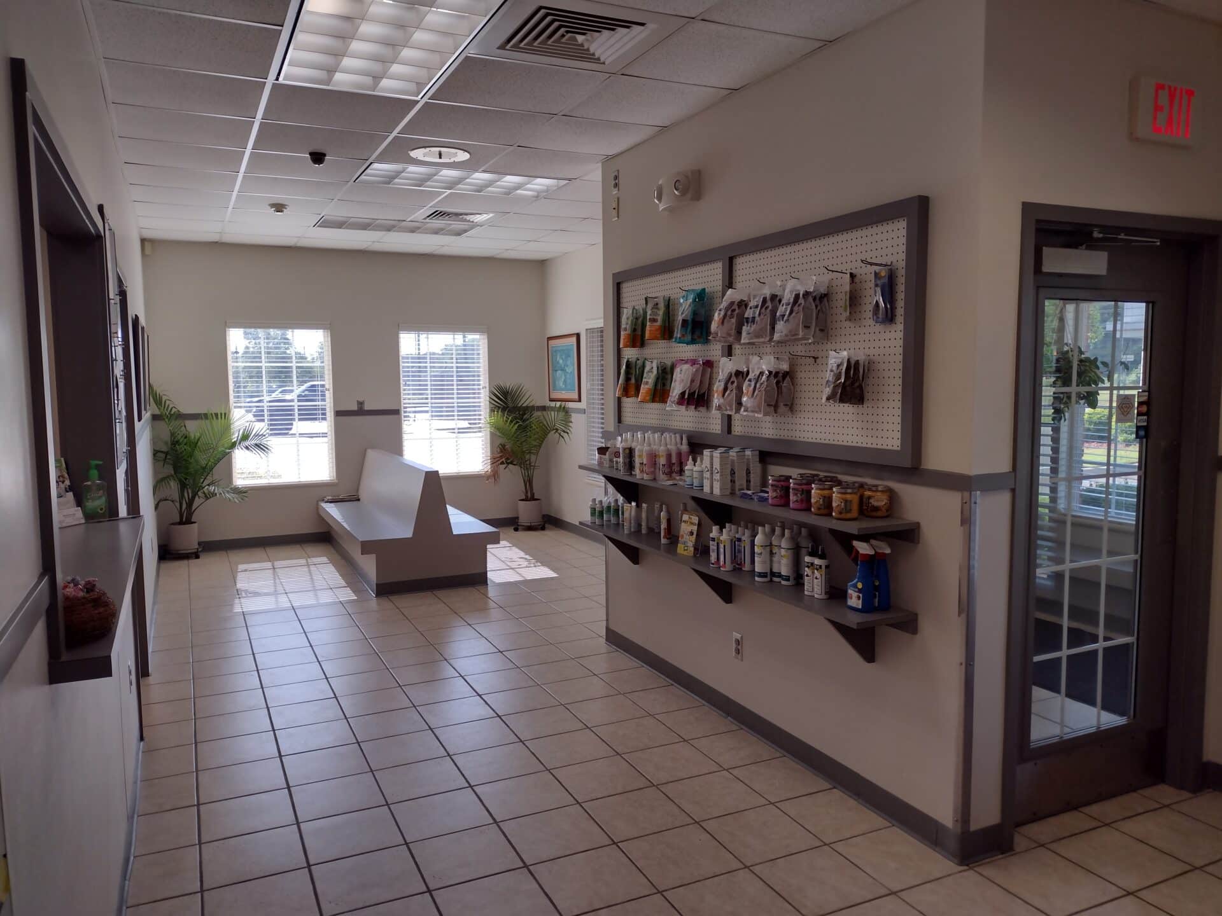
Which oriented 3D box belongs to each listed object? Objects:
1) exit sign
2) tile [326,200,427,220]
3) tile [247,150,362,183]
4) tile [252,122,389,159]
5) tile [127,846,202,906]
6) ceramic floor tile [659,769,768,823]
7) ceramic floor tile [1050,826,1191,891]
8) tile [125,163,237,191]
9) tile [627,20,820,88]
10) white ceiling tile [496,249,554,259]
[{"bbox_3d":[1.774,-1.099,3.050,0.298,0.193,0.037,-3,5,-25],"label":"exit sign"},{"bbox_3d":[-1.665,-1.738,6.674,0.605,0.018,0.605,-3,5,-24],"label":"tile"},{"bbox_3d":[-1.696,-1.617,5.275,0.600,0.020,0.600,-3,5,-25],"label":"tile"},{"bbox_3d":[-1.443,-1.575,4.717,0.602,0.018,0.602,-3,6,-24],"label":"tile"},{"bbox_3d":[-1.361,1.278,2.914,0.195,0.010,0.310,-3,5,-24],"label":"tile"},{"bbox_3d":[0.372,1.225,3.451,0.305,0.010,0.305,-3,5,-25],"label":"ceramic floor tile"},{"bbox_3d":[1.579,1.241,2.959,0.300,0.010,0.300,-3,6,-25],"label":"ceramic floor tile"},{"bbox_3d":[-2.500,-1.647,5.579,0.595,0.018,0.603,-3,6,-24],"label":"tile"},{"bbox_3d":[0.389,-1.492,3.555,0.530,0.020,0.600,-3,6,-25],"label":"tile"},{"bbox_3d":[-0.793,-1.959,9.169,0.590,0.015,0.600,-3,5,-25],"label":"white ceiling tile"}]

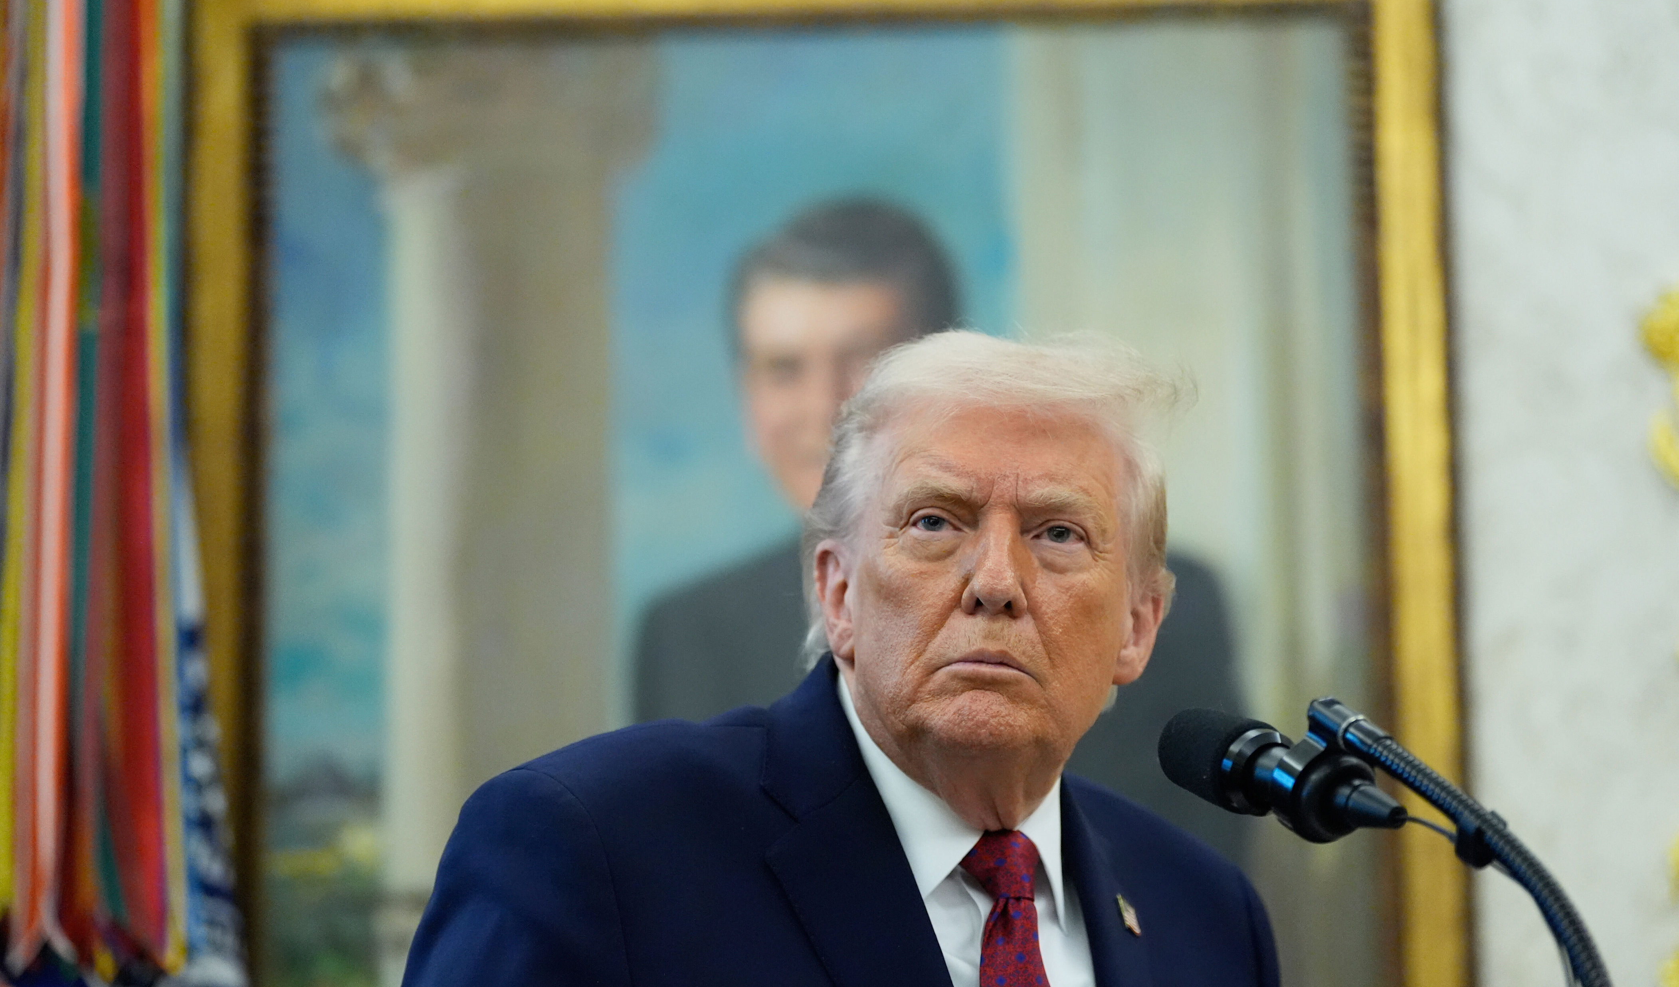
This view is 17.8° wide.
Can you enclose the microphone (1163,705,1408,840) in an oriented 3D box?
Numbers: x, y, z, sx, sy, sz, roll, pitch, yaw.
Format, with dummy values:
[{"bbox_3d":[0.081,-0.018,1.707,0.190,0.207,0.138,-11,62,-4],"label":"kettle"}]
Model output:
[{"bbox_3d":[0.218,0.139,2.620,0.047,0.047,0.195,4,6,-29],"label":"microphone"}]

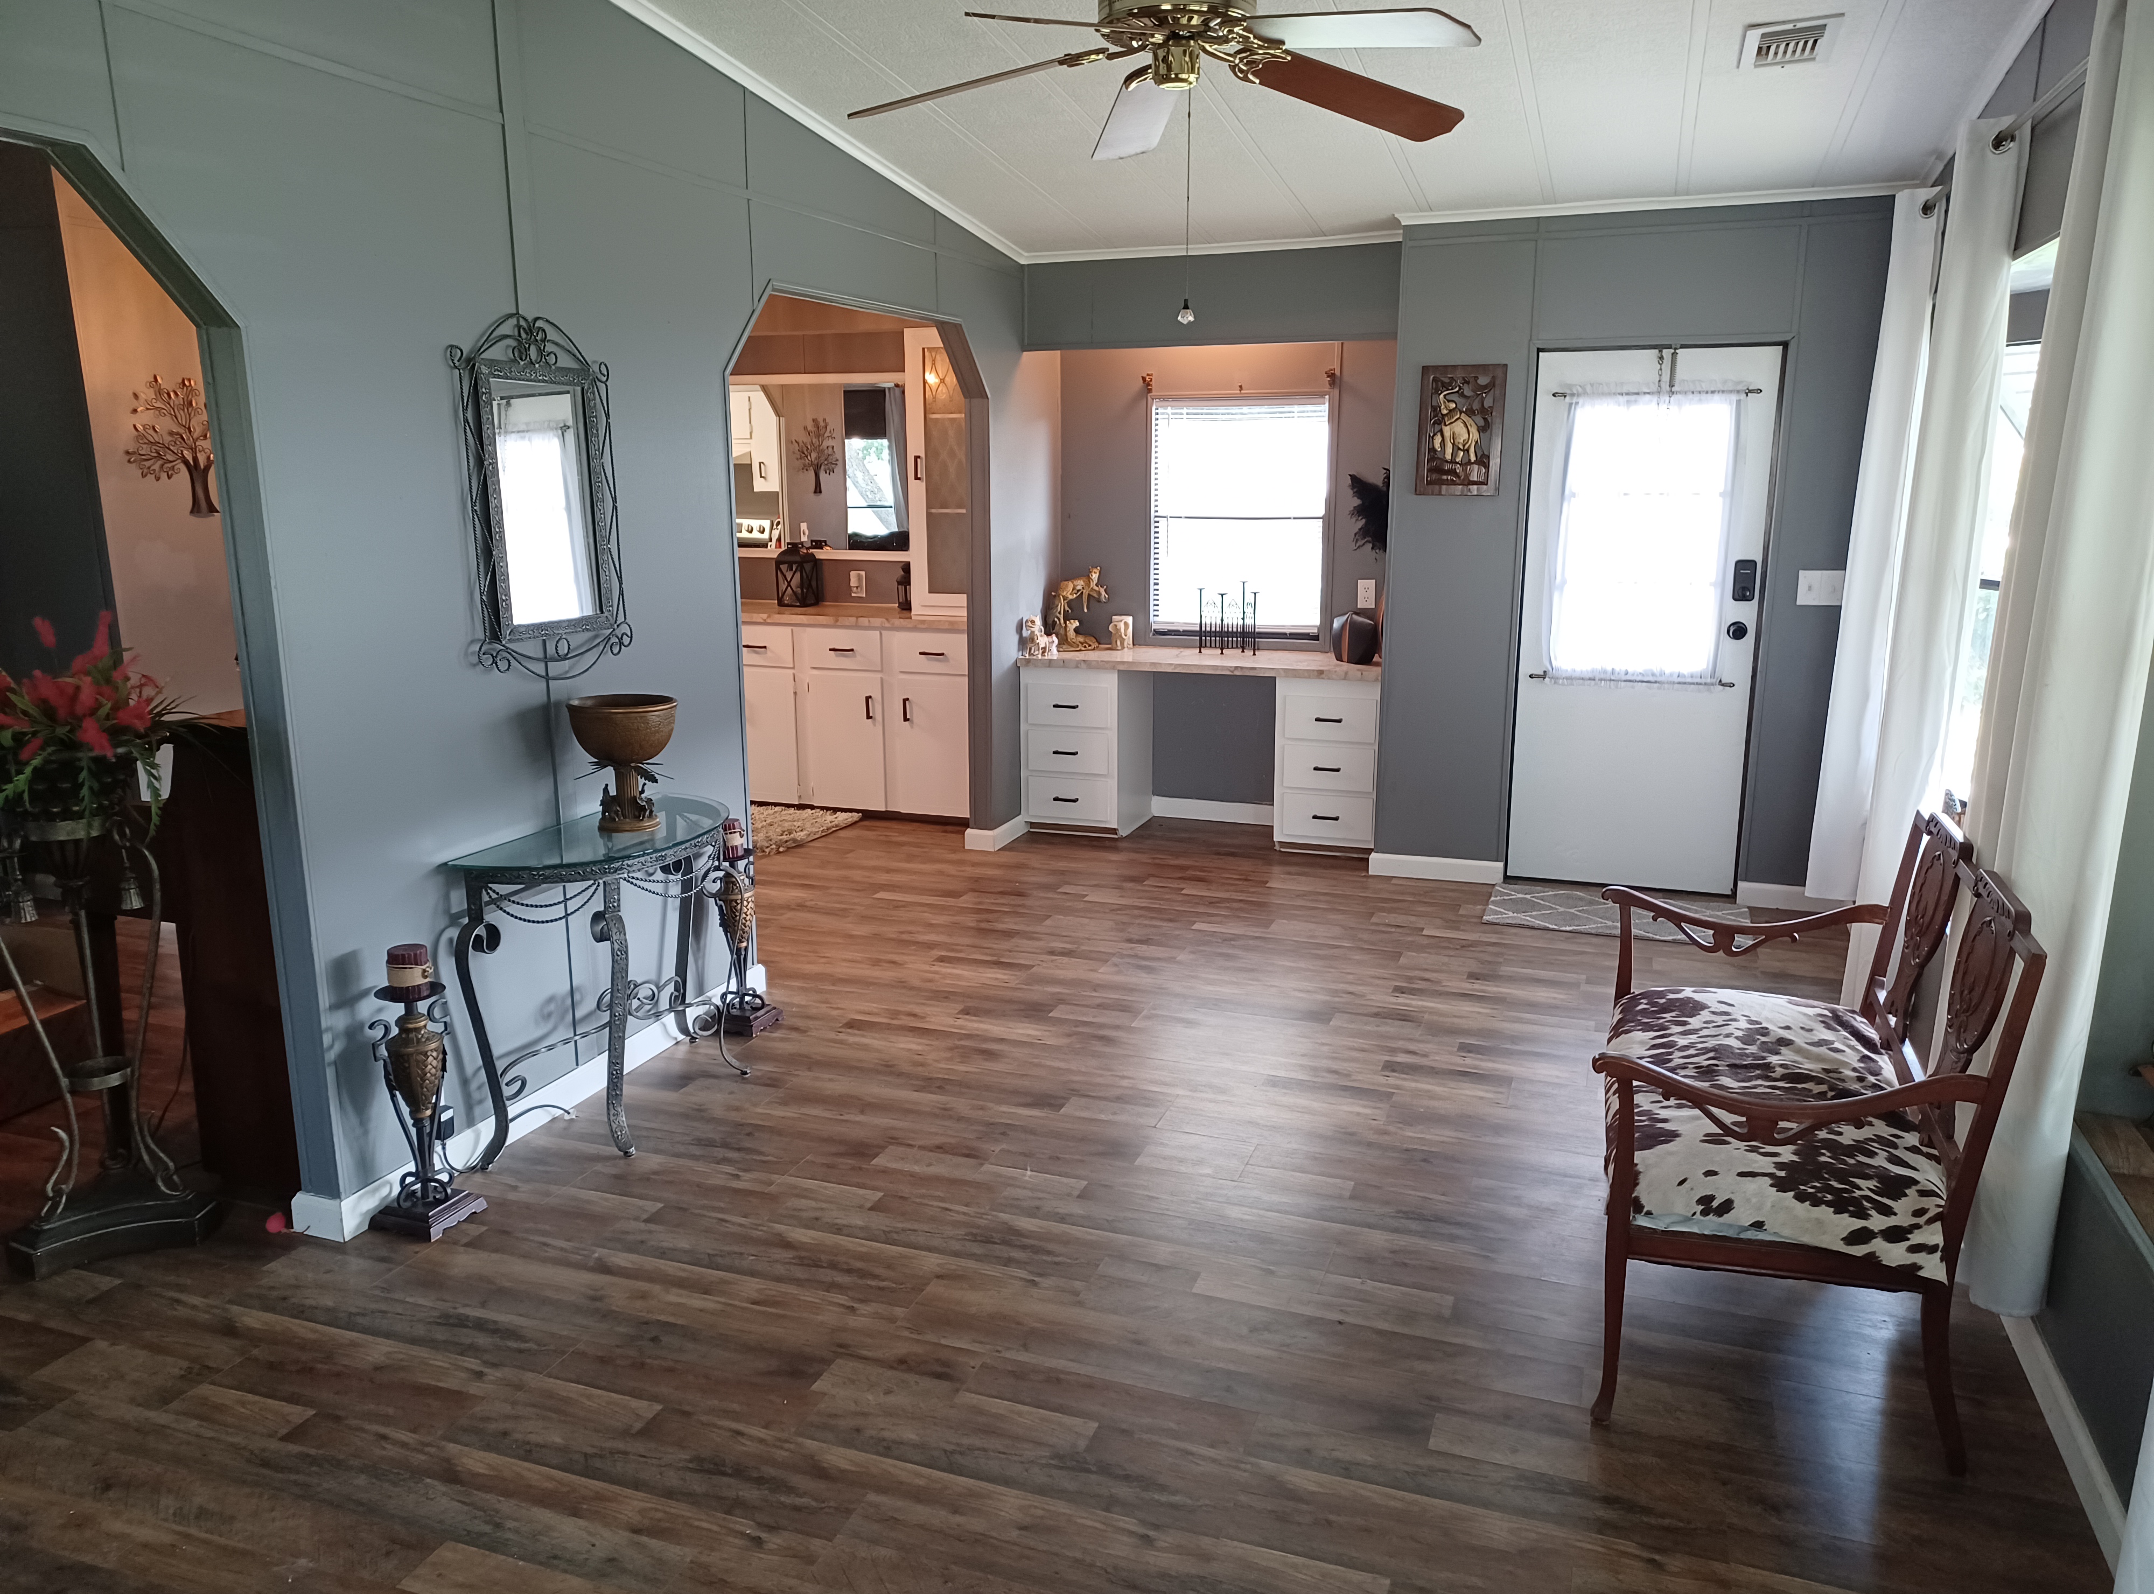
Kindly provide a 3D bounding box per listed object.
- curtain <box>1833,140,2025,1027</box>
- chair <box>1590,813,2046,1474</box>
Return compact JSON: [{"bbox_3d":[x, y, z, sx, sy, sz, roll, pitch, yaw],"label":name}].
[{"bbox_3d":[2.004,-0.434,3.670,0.154,2.086,0.412,4,13,19],"label":"curtain"},{"bbox_3d":[1.293,0.513,2.918,0.614,0.884,1.116,4,13,19],"label":"chair"}]

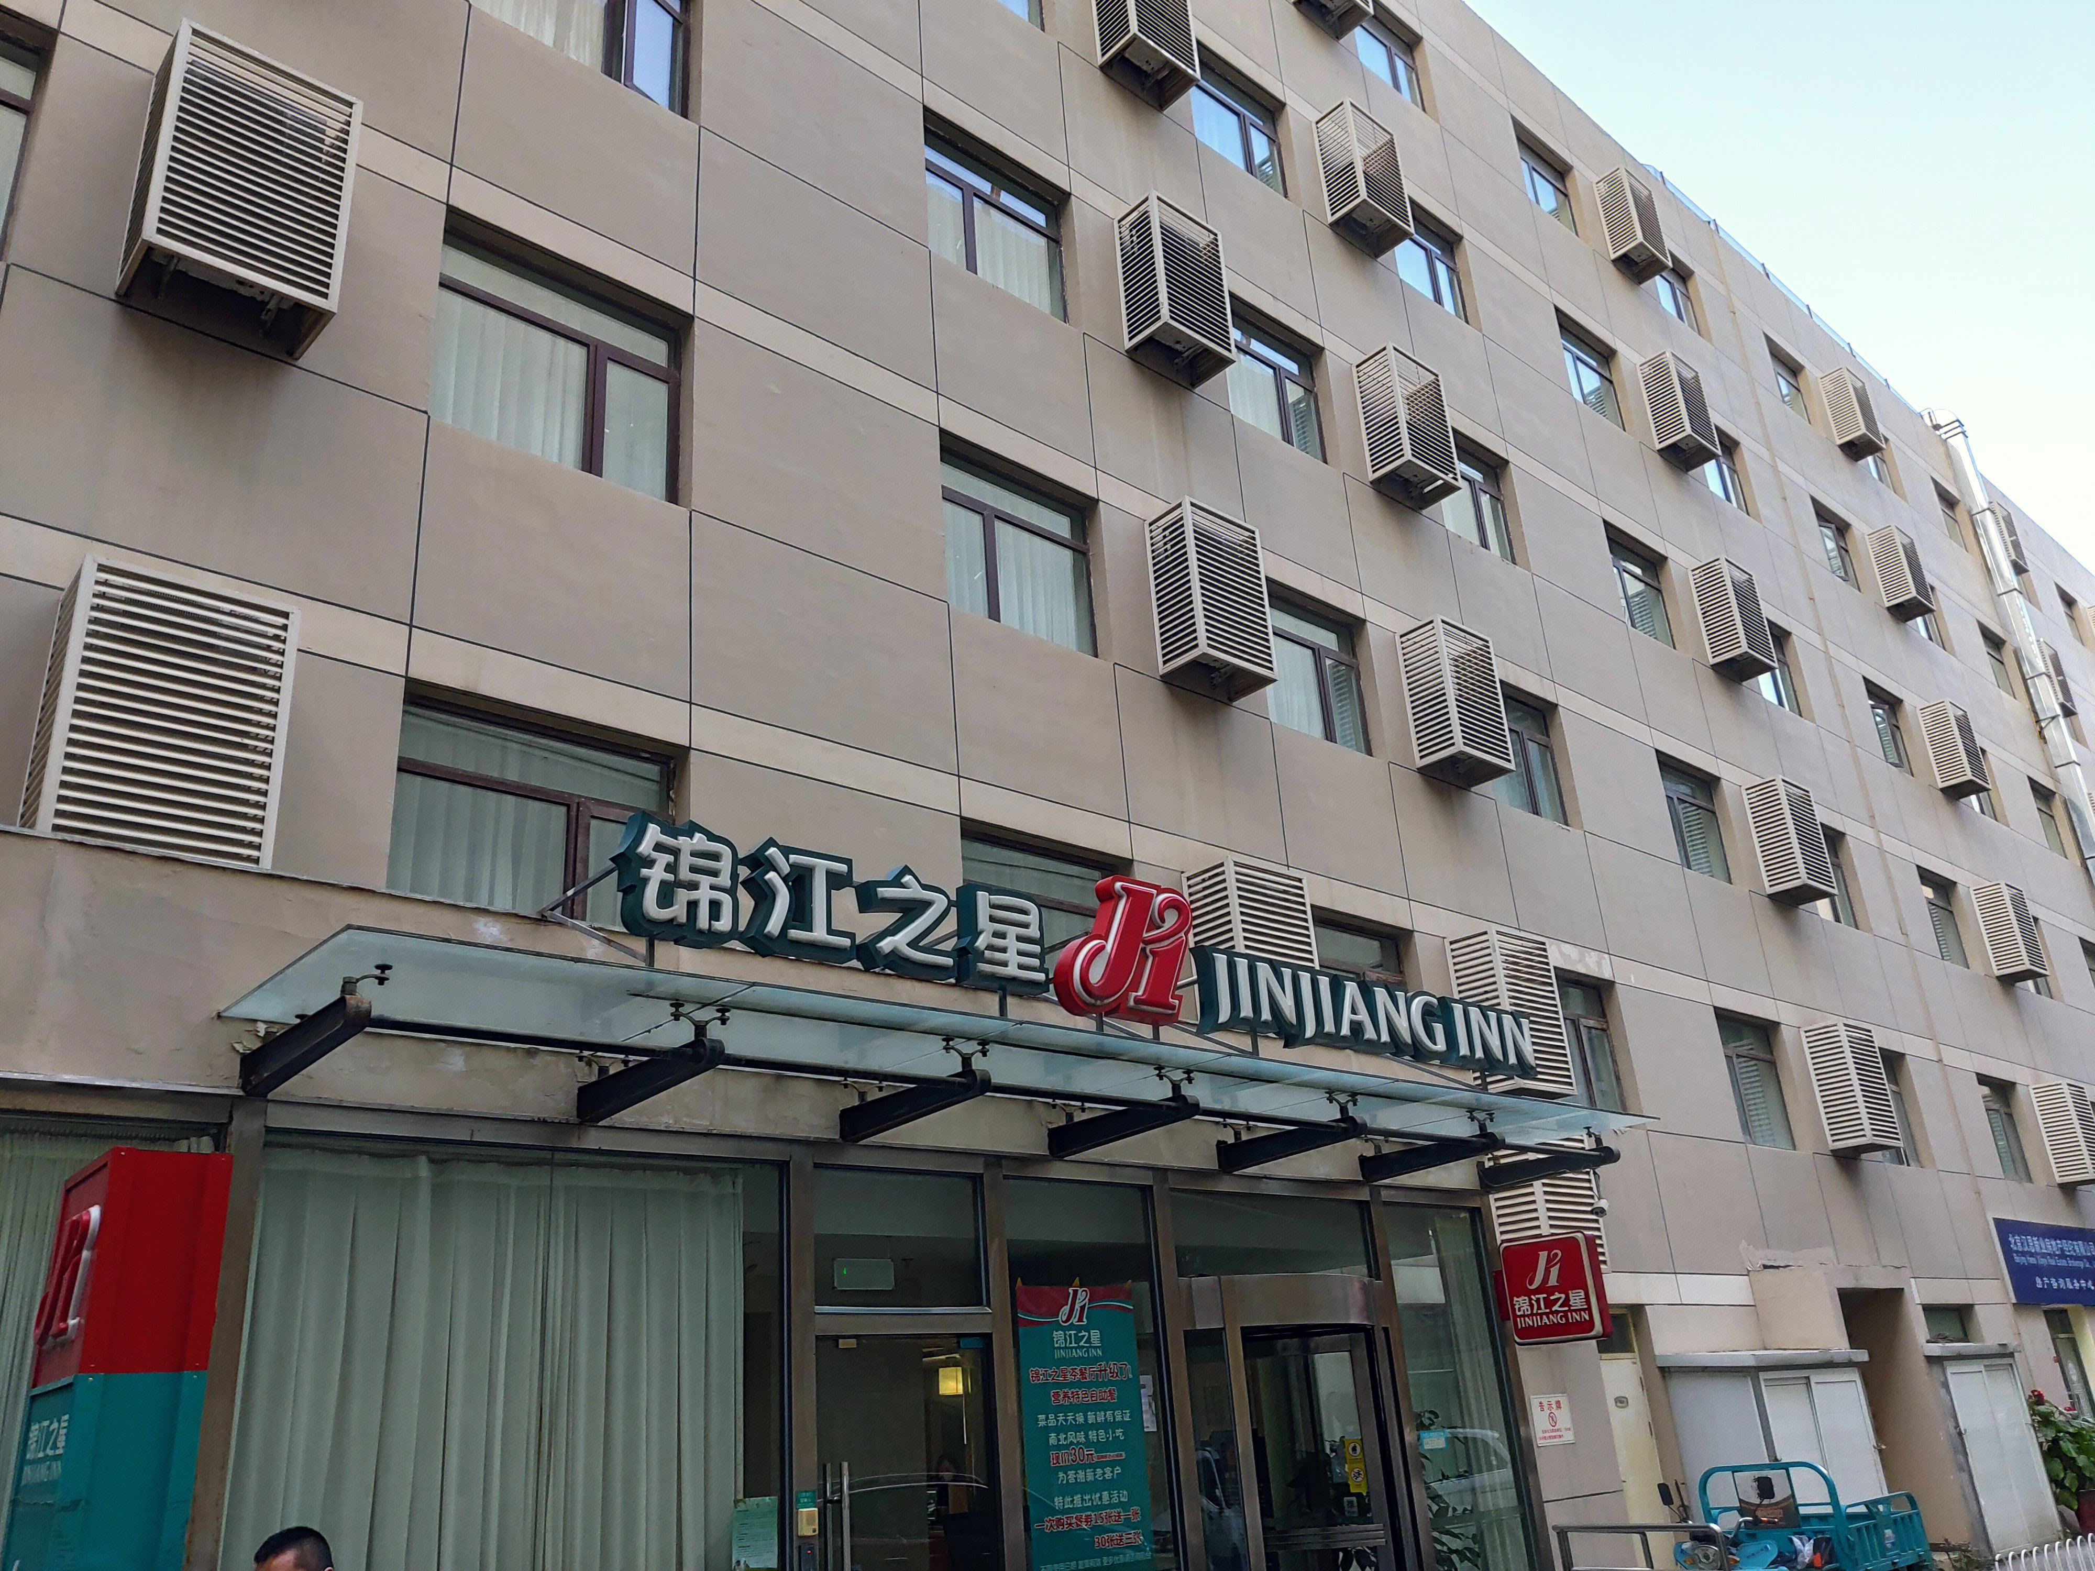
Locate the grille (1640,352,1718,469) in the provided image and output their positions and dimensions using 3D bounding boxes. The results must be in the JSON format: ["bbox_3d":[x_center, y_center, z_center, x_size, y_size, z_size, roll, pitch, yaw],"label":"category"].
[{"bbox_3d":[9.009,-5.336,22.428,0.884,1.415,0.482,16,-29,-40],"label":"grille"}]

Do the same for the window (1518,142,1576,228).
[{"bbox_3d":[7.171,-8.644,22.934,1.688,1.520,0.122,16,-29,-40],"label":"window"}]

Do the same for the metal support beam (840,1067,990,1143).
[{"bbox_3d":[-0.635,1.543,7.532,0.081,0.161,1.066,16,-29,-40],"label":"metal support beam"}]

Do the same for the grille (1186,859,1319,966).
[{"bbox_3d":[1.635,1.411,12.444,0.934,1.487,0.505,16,-29,-40],"label":"grille"}]

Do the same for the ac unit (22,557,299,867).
[{"bbox_3d":[-4.171,-0.216,7.409,0.933,1.487,0.505,16,-29,-40],"label":"ac unit"}]

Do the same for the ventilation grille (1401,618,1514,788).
[{"bbox_3d":[4.167,-0.845,16.041,0.940,1.487,0.505,16,-29,-40],"label":"ventilation grille"}]

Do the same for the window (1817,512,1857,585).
[{"bbox_3d":[13.247,-3.890,26.605,1.659,1.483,0.092,16,-29,-40],"label":"window"}]

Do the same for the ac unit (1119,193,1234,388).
[{"bbox_3d":[1.149,-4.469,14.241,0.884,1.415,0.482,16,-29,-40],"label":"ac unit"}]

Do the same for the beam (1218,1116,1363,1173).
[{"bbox_3d":[1.437,2.108,9.226,0.093,0.150,1.024,16,-29,-40],"label":"beam"}]

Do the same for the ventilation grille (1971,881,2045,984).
[{"bbox_3d":[16.181,2.495,26.473,0.929,1.499,0.505,16,-29,-40],"label":"ventilation grille"}]

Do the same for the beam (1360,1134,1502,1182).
[{"bbox_3d":[2.504,2.421,10.255,0.081,0.161,1.066,16,-29,-40],"label":"beam"}]

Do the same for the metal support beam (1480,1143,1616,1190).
[{"bbox_3d":[3.554,2.715,11.166,0.081,0.161,1.066,16,-29,-40],"label":"metal support beam"}]

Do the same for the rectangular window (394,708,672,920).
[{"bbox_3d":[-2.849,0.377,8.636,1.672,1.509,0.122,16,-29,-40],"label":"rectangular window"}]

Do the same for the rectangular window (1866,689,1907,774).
[{"bbox_3d":[14.229,-0.860,26.765,1.733,1.586,0.120,16,-29,-40],"label":"rectangular window"}]

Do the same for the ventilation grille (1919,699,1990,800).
[{"bbox_3d":[15.355,-0.593,26.629,0.901,1.422,0.482,16,-29,-40],"label":"ventilation grille"}]

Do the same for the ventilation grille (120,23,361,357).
[{"bbox_3d":[-4.204,-3.105,8.243,0.881,1.420,0.477,16,-29,-40],"label":"ventilation grille"}]

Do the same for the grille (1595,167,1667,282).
[{"bbox_3d":[9.269,-8.867,24.933,0.923,1.495,0.505,16,-29,-40],"label":"grille"}]

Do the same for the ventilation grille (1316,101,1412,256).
[{"bbox_3d":[3.565,-6.847,17.753,0.884,1.415,0.482,16,-29,-40],"label":"ventilation grille"}]

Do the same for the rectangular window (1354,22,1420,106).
[{"bbox_3d":[4.310,-9.385,20.352,1.680,1.528,0.092,16,-29,-40],"label":"rectangular window"}]

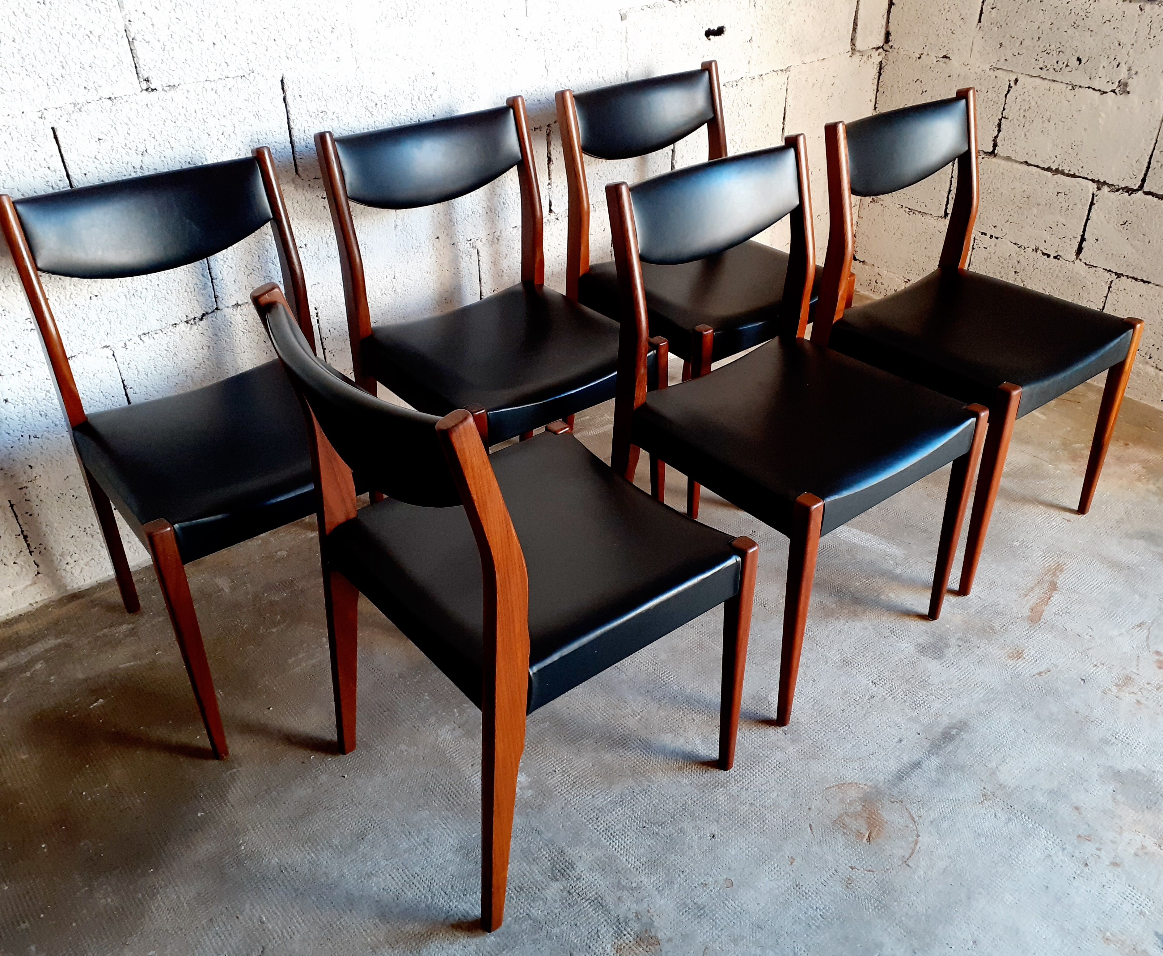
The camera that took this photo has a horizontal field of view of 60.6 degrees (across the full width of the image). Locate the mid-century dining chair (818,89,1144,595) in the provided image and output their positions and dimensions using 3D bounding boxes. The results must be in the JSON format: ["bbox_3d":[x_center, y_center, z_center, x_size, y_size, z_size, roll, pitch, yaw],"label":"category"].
[{"bbox_3d":[0.773,-0.293,2.024,0.458,0.816,0.502,-24,40,-31],"label":"mid-century dining chair"}]

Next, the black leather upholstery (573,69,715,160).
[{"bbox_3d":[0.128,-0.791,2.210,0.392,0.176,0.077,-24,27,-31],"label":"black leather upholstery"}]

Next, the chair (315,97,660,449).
[{"bbox_3d":[-0.162,-0.254,1.973,0.458,0.816,0.508,-24,40,-31],"label":"chair"}]

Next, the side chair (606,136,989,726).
[{"bbox_3d":[0.357,-0.102,1.741,0.458,0.816,0.502,-24,40,-31],"label":"side chair"}]

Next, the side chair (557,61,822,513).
[{"bbox_3d":[0.262,-0.436,2.244,0.458,0.816,0.508,-24,40,-31],"label":"side chair"}]

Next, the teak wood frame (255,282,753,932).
[{"bbox_3d":[-0.086,0.121,1.409,0.508,0.816,0.458,-24,41,-32],"label":"teak wood frame"}]

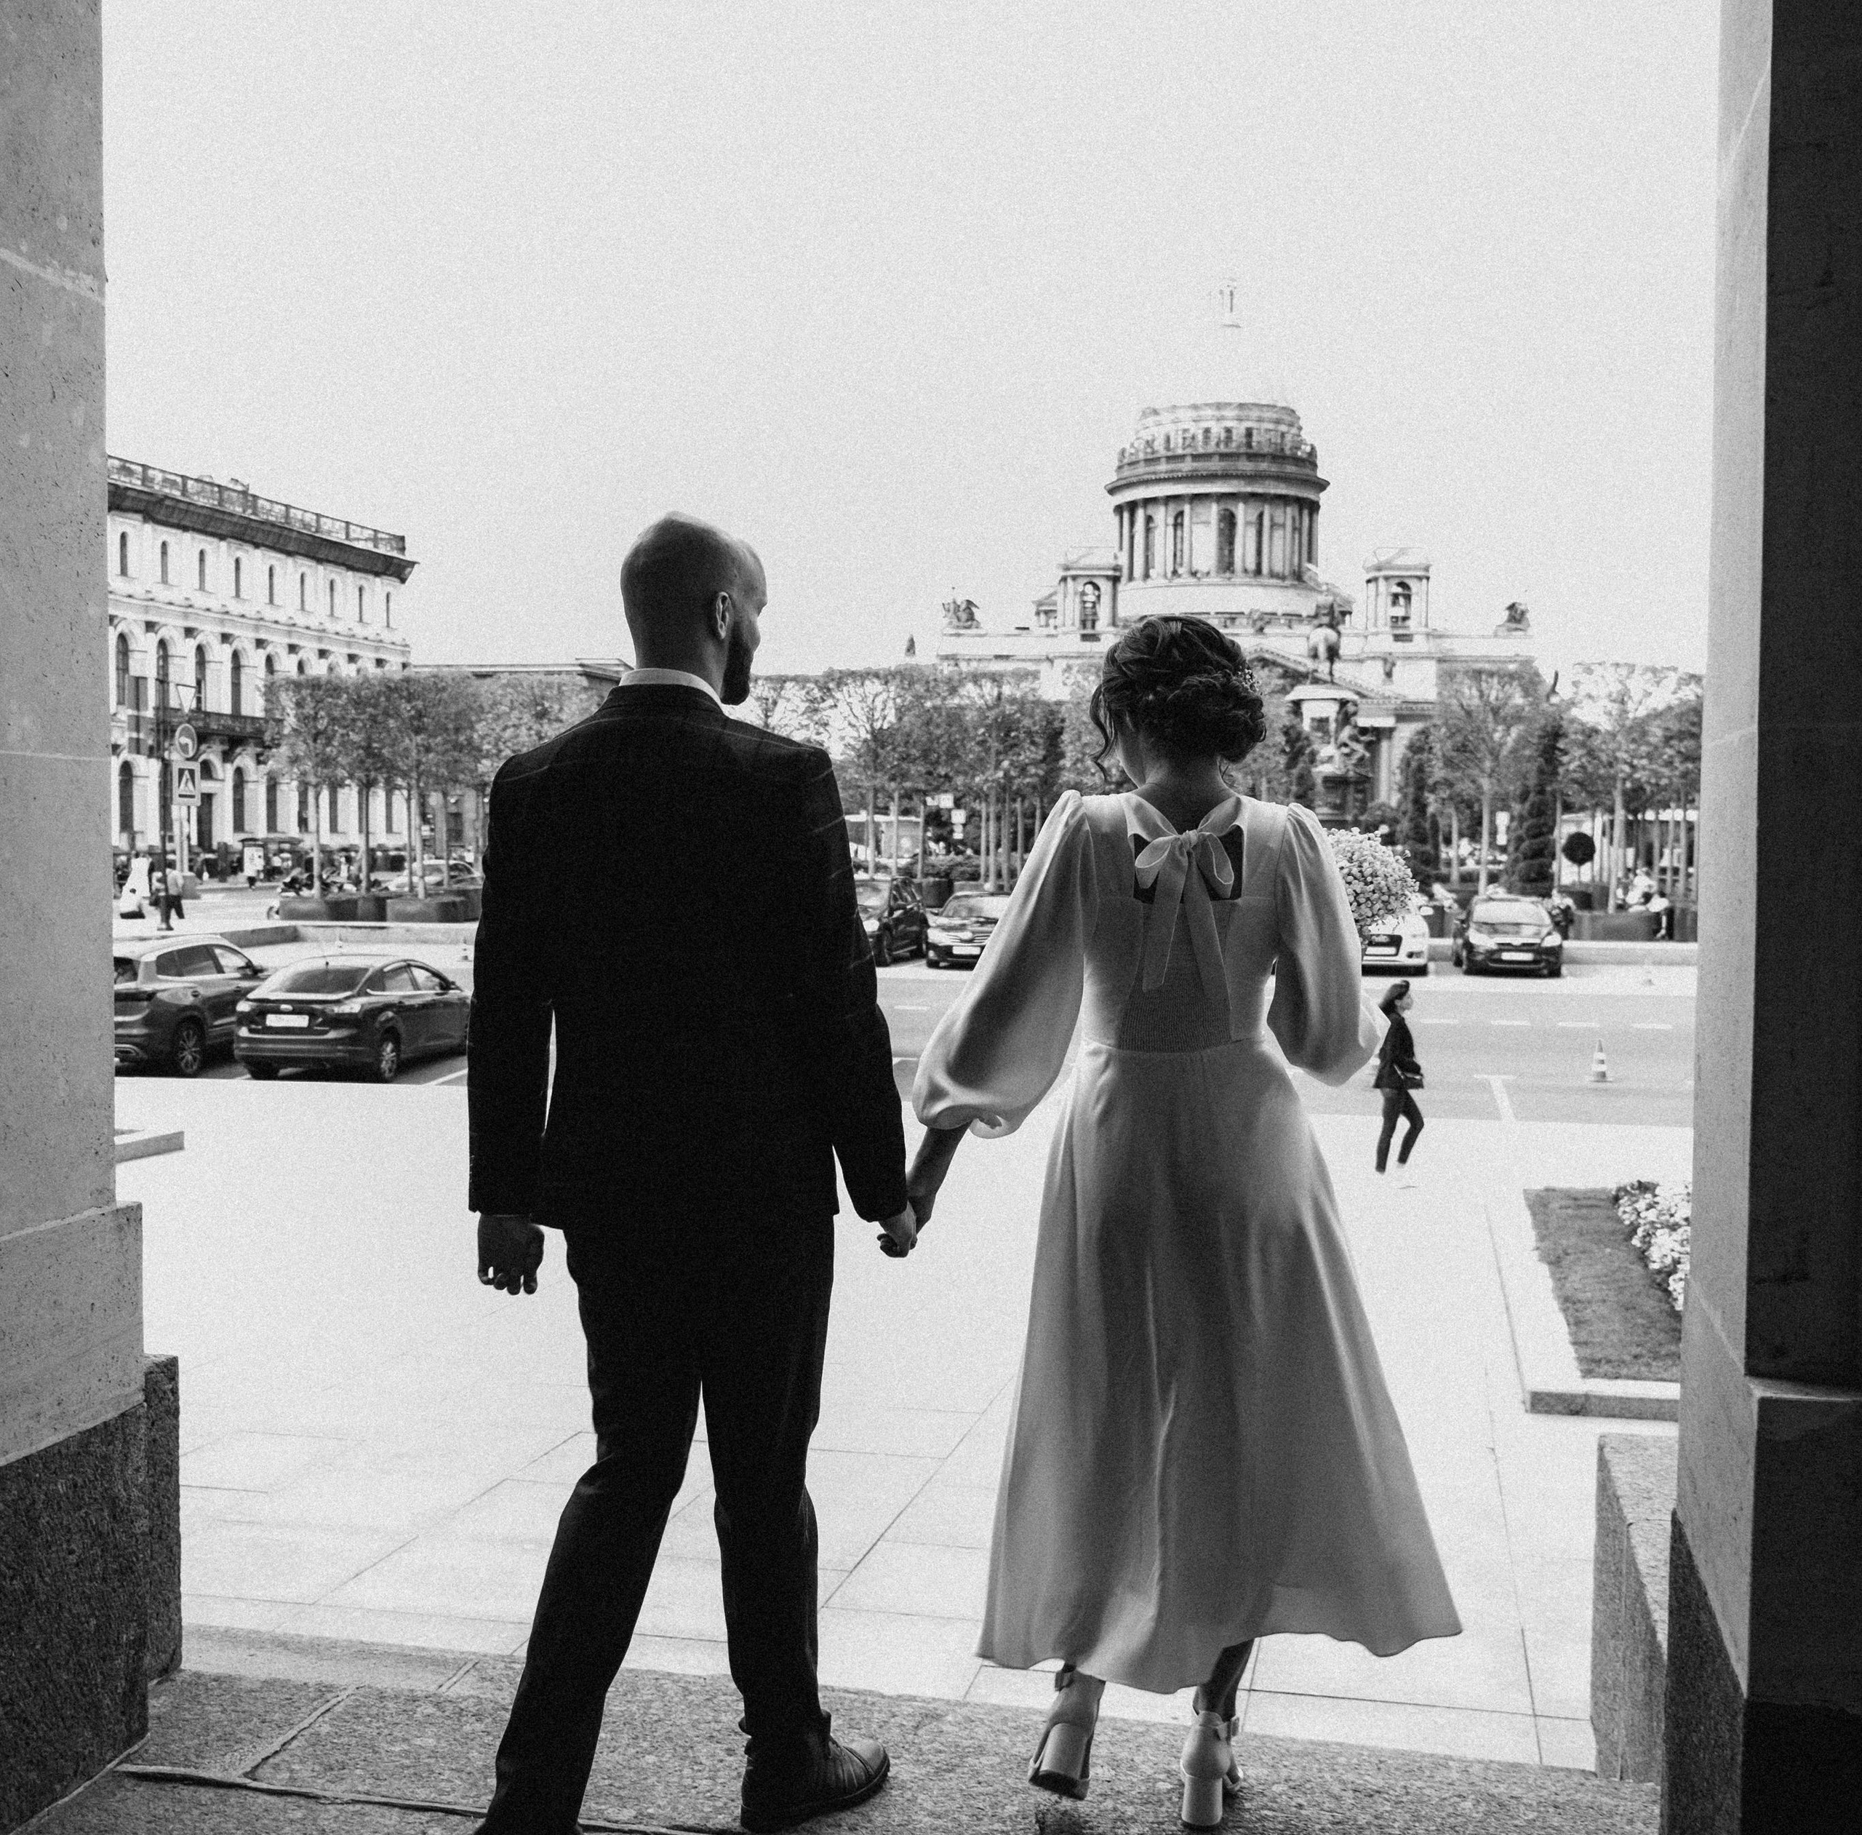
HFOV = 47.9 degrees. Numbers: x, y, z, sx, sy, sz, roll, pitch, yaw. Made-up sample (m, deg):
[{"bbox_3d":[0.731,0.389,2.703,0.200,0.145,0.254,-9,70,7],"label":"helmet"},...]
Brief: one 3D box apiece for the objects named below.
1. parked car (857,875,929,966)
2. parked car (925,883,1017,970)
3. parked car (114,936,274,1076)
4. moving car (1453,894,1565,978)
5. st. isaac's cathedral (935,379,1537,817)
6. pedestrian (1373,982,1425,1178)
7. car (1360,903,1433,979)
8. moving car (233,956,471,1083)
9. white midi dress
[{"bbox_3d":[-0.803,0.143,42.428,1.850,1.650,4.500,1,2,16],"label":"parked car"},{"bbox_3d":[1.163,0.206,42.178,1.780,1.460,4.500,1,2,11],"label":"parked car"},{"bbox_3d":[-10.094,1.087,27.928,1.870,1.680,4.600,1,2,8],"label":"parked car"},{"bbox_3d":[10.823,0.275,39.483,1.780,1.470,4.300,1,2,11],"label":"moving car"},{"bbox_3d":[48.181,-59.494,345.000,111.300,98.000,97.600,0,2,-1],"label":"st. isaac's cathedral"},{"bbox_3d":[4.002,1.411,17.900,0.450,1.680,0.450,1,2,13],"label":"pedestrian"},{"bbox_3d":[8.576,0.269,40.080,1.840,1.450,4.700,1,2,11],"label":"car"},{"bbox_3d":[-7.328,1.229,27.206,1.820,1.480,4.530,1,2,9],"label":"moving car"},{"bbox_3d":[0.355,0.446,2.915,0.740,1.240,0.500,1,2,9],"label":"white midi dress"}]

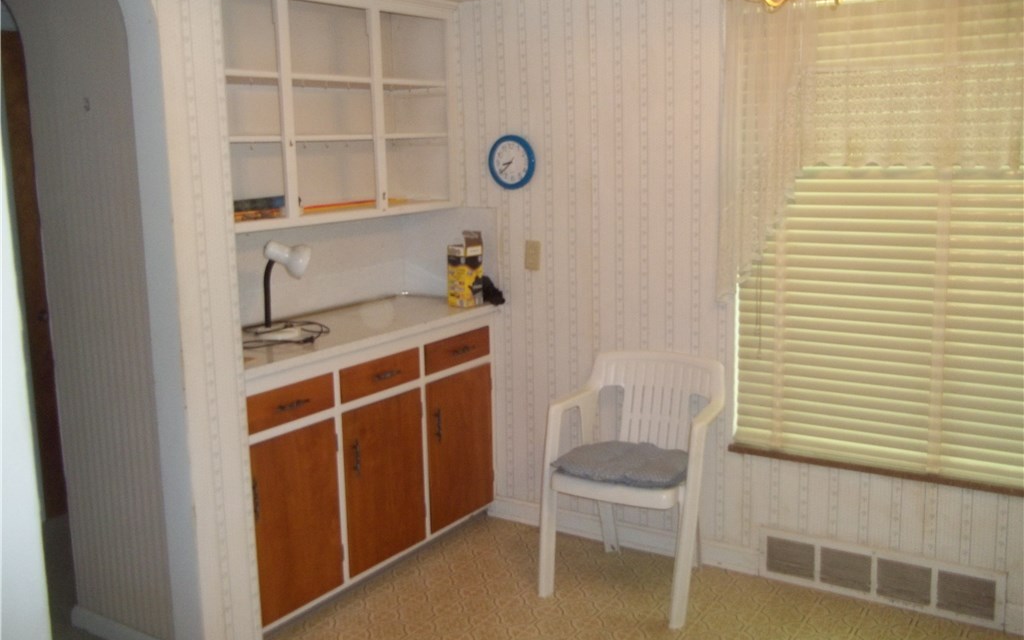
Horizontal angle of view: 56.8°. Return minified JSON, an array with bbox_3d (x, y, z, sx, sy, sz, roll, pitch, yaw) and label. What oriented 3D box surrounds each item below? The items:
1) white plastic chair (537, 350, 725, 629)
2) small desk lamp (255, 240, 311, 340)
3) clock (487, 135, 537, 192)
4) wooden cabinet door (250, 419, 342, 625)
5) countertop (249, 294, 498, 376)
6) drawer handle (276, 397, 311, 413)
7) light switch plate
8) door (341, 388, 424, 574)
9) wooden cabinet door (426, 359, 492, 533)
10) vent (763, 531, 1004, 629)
[{"bbox_3d":[0.434,0.546,3.263,0.550,0.800,0.520,4,12,29],"label":"white plastic chair"},{"bbox_3d":[-0.794,-0.112,3.291,0.190,0.310,0.140,-4,11,-17],"label":"small desk lamp"},{"bbox_3d":[-0.002,-0.608,3.658,0.212,0.212,0.040,5,12,33],"label":"clock"},{"bbox_3d":[-0.682,0.632,2.969,0.022,0.579,0.405,5,12,33],"label":"wooden cabinet door"},{"bbox_3d":[-0.654,0.042,3.393,0.531,0.036,1.390,5,12,33],"label":"countertop"},{"bbox_3d":[-0.671,0.262,2.904,0.025,0.028,0.132,5,12,33],"label":"drawer handle"},{"bbox_3d":[0.082,-0.252,3.687,0.070,0.115,0.012,5,12,33],"label":"light switch plate"},{"bbox_3d":[-0.442,0.562,3.334,0.022,0.579,0.415,5,12,33],"label":"door"},{"bbox_3d":[-0.198,0.492,3.703,0.022,0.579,0.420,5,12,33],"label":"wooden cabinet door"},{"bbox_3d":[1.205,0.856,3.150,0.775,0.193,0.024,5,12,33],"label":"vent"}]

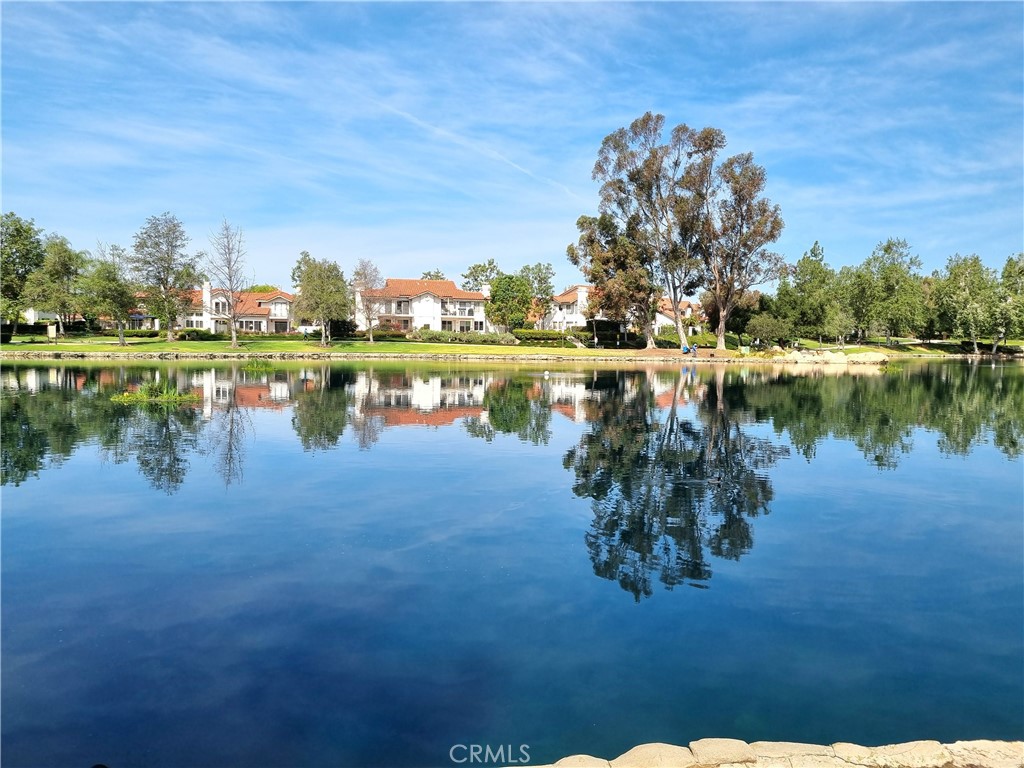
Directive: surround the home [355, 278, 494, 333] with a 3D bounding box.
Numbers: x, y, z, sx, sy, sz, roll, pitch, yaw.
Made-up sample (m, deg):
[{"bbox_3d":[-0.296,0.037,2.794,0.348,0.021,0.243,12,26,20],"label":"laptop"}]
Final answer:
[{"bbox_3d":[-13.316,-12.054,118.759,20.800,8.730,14.000,0,3,-10],"label":"home"}]

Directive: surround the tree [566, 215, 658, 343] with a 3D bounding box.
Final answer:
[{"bbox_3d":[13.120,-13.310,99.390,12.040,17.290,12.040,1,3,0],"label":"tree"}]

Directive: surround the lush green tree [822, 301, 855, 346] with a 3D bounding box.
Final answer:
[{"bbox_3d":[58.670,-10.460,137.580,6.190,8.250,6.190,1,3,0],"label":"lush green tree"}]

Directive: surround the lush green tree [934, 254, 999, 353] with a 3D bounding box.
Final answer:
[{"bbox_3d":[95.135,-16.662,160.376,13.080,20.590,14.500,1,3,0],"label":"lush green tree"}]

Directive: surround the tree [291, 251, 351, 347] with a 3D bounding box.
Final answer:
[{"bbox_3d":[-25.030,-11.180,100.540,7.760,12.610,7.760,1,3,0],"label":"tree"}]

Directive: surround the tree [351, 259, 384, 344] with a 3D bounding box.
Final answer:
[{"bbox_3d":[-19.320,-11.240,103.540,4.260,11.360,4.260,1,3,0],"label":"tree"}]

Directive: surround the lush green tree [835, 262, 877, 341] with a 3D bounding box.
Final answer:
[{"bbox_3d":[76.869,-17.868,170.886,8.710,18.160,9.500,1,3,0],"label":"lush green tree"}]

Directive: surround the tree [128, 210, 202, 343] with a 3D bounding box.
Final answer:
[{"bbox_3d":[-40.760,-12.530,90.460,8.620,15.380,8.620,1,3,0],"label":"tree"}]

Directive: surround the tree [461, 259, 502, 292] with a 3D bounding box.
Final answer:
[{"bbox_3d":[-5.380,-14.940,131.360,7.100,13.040,7.100,1,3,0],"label":"tree"}]

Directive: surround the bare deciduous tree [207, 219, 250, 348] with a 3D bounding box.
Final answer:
[{"bbox_3d":[-30.824,-10.882,83.512,4.680,14.040,5.000,1,3,0],"label":"bare deciduous tree"}]

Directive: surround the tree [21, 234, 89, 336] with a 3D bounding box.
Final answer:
[{"bbox_3d":[-60.950,-13.120,102.470,8.970,13.660,8.970,1,3,0],"label":"tree"}]

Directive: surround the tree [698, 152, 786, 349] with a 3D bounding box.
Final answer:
[{"bbox_3d":[30.010,-17.320,100.140,11.380,25.870,11.380,1,3,0],"label":"tree"}]

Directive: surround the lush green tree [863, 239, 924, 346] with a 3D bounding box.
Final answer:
[{"bbox_3d":[85.989,-20.546,171.980,13.150,23.840,14.000,1,3,0],"label":"lush green tree"}]

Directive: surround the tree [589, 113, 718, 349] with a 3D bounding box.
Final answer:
[{"bbox_3d":[17.898,-18.942,95.470,15.810,29.040,14.500,1,3,0],"label":"tree"}]

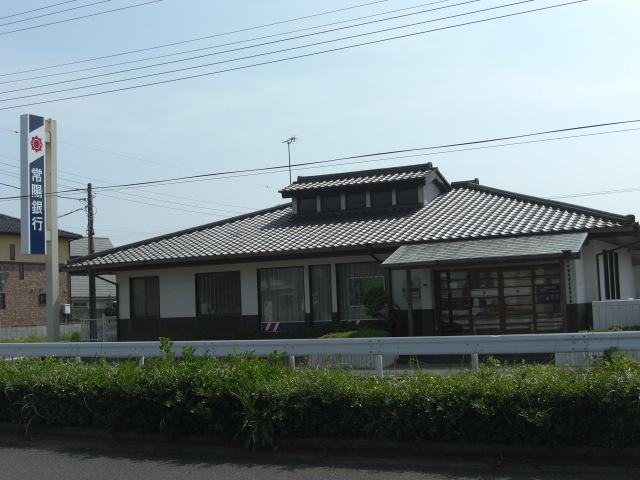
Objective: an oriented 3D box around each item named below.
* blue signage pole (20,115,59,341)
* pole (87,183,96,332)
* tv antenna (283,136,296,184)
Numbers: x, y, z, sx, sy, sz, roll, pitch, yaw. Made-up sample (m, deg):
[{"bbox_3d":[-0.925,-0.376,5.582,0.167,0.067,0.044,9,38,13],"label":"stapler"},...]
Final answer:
[{"bbox_3d":[-8.818,-0.025,26.811,0.350,7.740,1.260,-4,-5,26],"label":"blue signage pole"},{"bbox_3d":[-9.581,1.048,35.680,0.270,6.988,0.270,-4,-5,26],"label":"pole"},{"bbox_3d":[-1.086,-2.791,30.991,0.420,1.952,1.100,0,-5,-30],"label":"tv antenna"}]

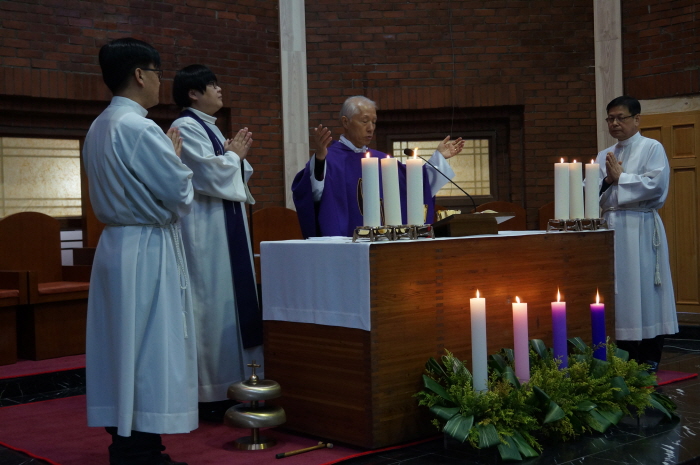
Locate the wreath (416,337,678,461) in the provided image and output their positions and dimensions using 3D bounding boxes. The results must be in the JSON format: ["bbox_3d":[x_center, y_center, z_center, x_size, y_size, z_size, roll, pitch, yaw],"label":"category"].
[{"bbox_3d":[0.922,0.720,4.348,1.400,0.380,0.480,-2,1,-41],"label":"wreath"}]

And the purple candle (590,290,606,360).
[{"bbox_3d":[1.241,0.531,4.646,0.068,0.370,0.068,-3,2,-40],"label":"purple candle"}]

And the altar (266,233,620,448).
[{"bbox_3d":[0.530,0.471,4.905,1.830,0.910,0.750,-3,2,-40],"label":"altar"}]

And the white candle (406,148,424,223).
[{"bbox_3d":[0.307,-0.192,4.384,0.078,0.322,0.078,-1,0,0],"label":"white candle"}]

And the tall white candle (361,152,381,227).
[{"bbox_3d":[0.096,-0.185,4.199,0.077,0.321,0.077,-3,1,-41],"label":"tall white candle"}]

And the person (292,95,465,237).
[{"bbox_3d":[0.172,0.059,5.394,0.920,1.700,0.520,-3,2,-40],"label":"person"}]

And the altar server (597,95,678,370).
[{"bbox_3d":[1.782,0.011,5.859,0.530,1.710,0.430,0,2,36],"label":"altar server"}]

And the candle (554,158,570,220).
[{"bbox_3d":[1.169,-0.231,5.137,0.079,0.323,0.079,0,0,0],"label":"candle"}]

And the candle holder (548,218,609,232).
[{"bbox_3d":[1.274,-0.037,5.227,0.395,0.065,0.130,-2,1,-41],"label":"candle holder"}]

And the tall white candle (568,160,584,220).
[{"bbox_3d":[1.268,-0.237,5.218,0.077,0.323,0.077,-1,2,0],"label":"tall white candle"}]

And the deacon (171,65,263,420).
[{"bbox_3d":[-0.662,0.062,4.700,0.470,1.770,0.500,-1,2,12],"label":"deacon"}]

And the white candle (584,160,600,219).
[{"bbox_3d":[1.371,-0.237,5.263,0.077,0.321,0.077,-1,2,0],"label":"white candle"}]

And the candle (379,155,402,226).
[{"bbox_3d":[0.190,-0.189,4.281,0.077,0.324,0.077,-4,3,0],"label":"candle"}]

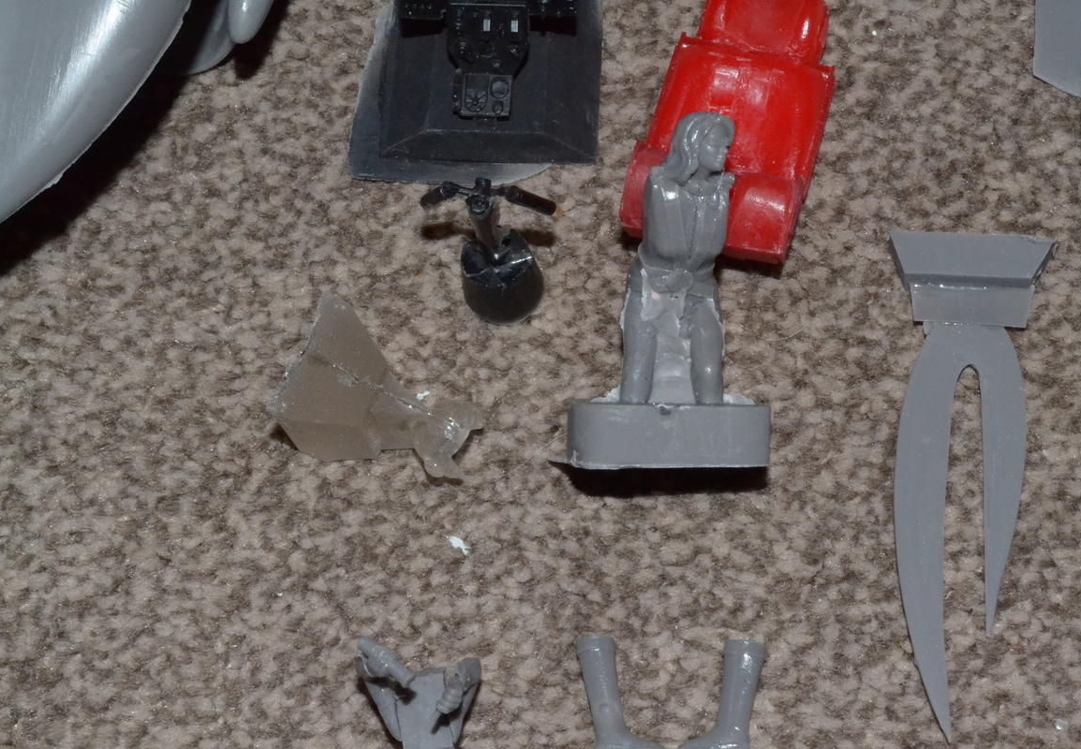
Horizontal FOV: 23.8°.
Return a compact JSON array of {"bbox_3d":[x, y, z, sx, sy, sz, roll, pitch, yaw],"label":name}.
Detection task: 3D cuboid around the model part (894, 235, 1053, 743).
[{"bbox_3d":[0.075,0.018,0.447,0.030,0.006,0.096,4,62,2],"label":"model part"}]

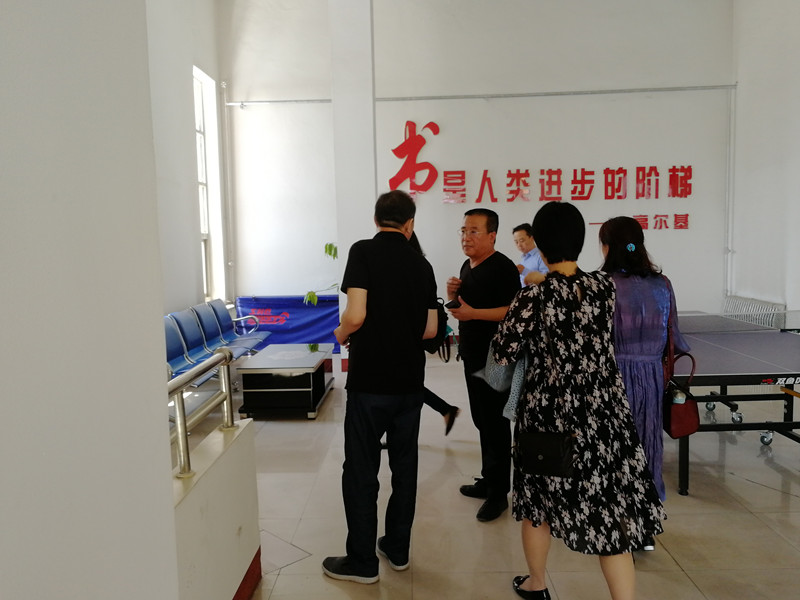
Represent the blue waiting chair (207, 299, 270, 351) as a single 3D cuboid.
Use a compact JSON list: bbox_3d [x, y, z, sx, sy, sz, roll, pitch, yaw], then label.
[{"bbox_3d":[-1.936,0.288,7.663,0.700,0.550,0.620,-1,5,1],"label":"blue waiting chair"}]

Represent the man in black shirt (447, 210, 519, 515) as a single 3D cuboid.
[{"bbox_3d":[0.486,0.325,3.498,0.460,1.690,0.540,-6,7,-37],"label":"man in black shirt"}]

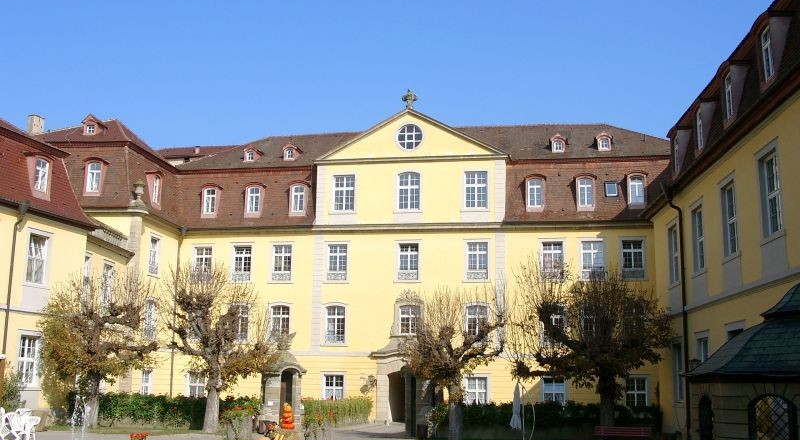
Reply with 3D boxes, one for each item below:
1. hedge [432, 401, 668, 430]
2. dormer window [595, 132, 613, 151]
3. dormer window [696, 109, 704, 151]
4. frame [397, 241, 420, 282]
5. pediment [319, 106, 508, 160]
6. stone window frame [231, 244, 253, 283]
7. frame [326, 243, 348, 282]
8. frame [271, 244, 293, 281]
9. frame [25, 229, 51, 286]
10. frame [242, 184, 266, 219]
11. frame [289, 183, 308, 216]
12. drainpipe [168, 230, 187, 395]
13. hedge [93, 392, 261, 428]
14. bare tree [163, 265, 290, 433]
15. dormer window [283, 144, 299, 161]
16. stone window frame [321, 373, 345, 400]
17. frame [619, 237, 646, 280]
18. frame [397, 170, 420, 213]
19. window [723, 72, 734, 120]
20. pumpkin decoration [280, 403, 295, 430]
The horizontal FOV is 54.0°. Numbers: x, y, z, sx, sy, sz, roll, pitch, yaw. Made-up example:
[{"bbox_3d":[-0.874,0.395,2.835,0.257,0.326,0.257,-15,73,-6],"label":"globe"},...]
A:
[{"bbox_3d":[5.636,7.370,29.625,8.387,1.150,1.100,-1,-12,8],"label":"hedge"},{"bbox_3d":[12.020,-4.467,46.483,0.990,1.155,1.200,-1,-12,11],"label":"dormer window"},{"bbox_3d":[14.235,-4.181,36.282,0.700,2.132,1.260,0,-12,5],"label":"dormer window"},{"bbox_3d":[0.483,2.387,44.784,1.388,2.359,0.250,-1,-12,10],"label":"frame"},{"bbox_3d":[0.686,-4.756,45.770,11.098,3.170,0.700,-1,-12,11],"label":"pediment"},{"bbox_3d":[-9.379,2.561,46.638,1.379,2.367,0.250,-1,-12,10],"label":"stone window frame"},{"bbox_3d":[-3.279,2.241,41.056,1.291,2.188,0.250,-1,-12,10],"label":"frame"},{"bbox_3d":[-6.256,2.270,41.592,1.325,2.217,0.250,-1,-12,10],"label":"frame"},{"bbox_3d":[-15.061,1.558,32.607,0.250,2.378,1.403,-3,-12,19],"label":"frame"},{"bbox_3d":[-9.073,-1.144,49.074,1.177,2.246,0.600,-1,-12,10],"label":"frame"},{"bbox_3d":[-6.229,-1.245,48.568,1.249,2.242,0.600,-1,-12,10],"label":"frame"},{"bbox_3d":[-13.707,5.906,47.785,0.300,11.234,0.350,-1,-12,10],"label":"drainpipe"},{"bbox_3d":[-10.003,8.701,35.868,8.041,1.420,1.200,-1,-12,11],"label":"hedge"},{"bbox_3d":[-7.427,5.434,33.658,5.475,7.111,5.092,1,-11,0],"label":"bare tree"},{"bbox_3d":[-6.826,-4.170,50.332,1.026,1.121,1.100,-1,-12,10],"label":"dormer window"},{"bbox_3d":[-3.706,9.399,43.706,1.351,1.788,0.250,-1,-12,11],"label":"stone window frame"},{"bbox_3d":[12.625,2.109,42.632,1.438,2.411,0.250,-1,-12,10],"label":"frame"},{"bbox_3d":[0.534,-1.621,46.641,1.441,2.617,0.350,-1,-12,10],"label":"frame"},{"bbox_3d":[13.041,-4.763,30.284,0.700,1.973,1.457,0,-11,5],"label":"window"},{"bbox_3d":[-3.980,6.952,27.800,0.495,0.991,0.495,3,-12,-7],"label":"pumpkin decoration"}]

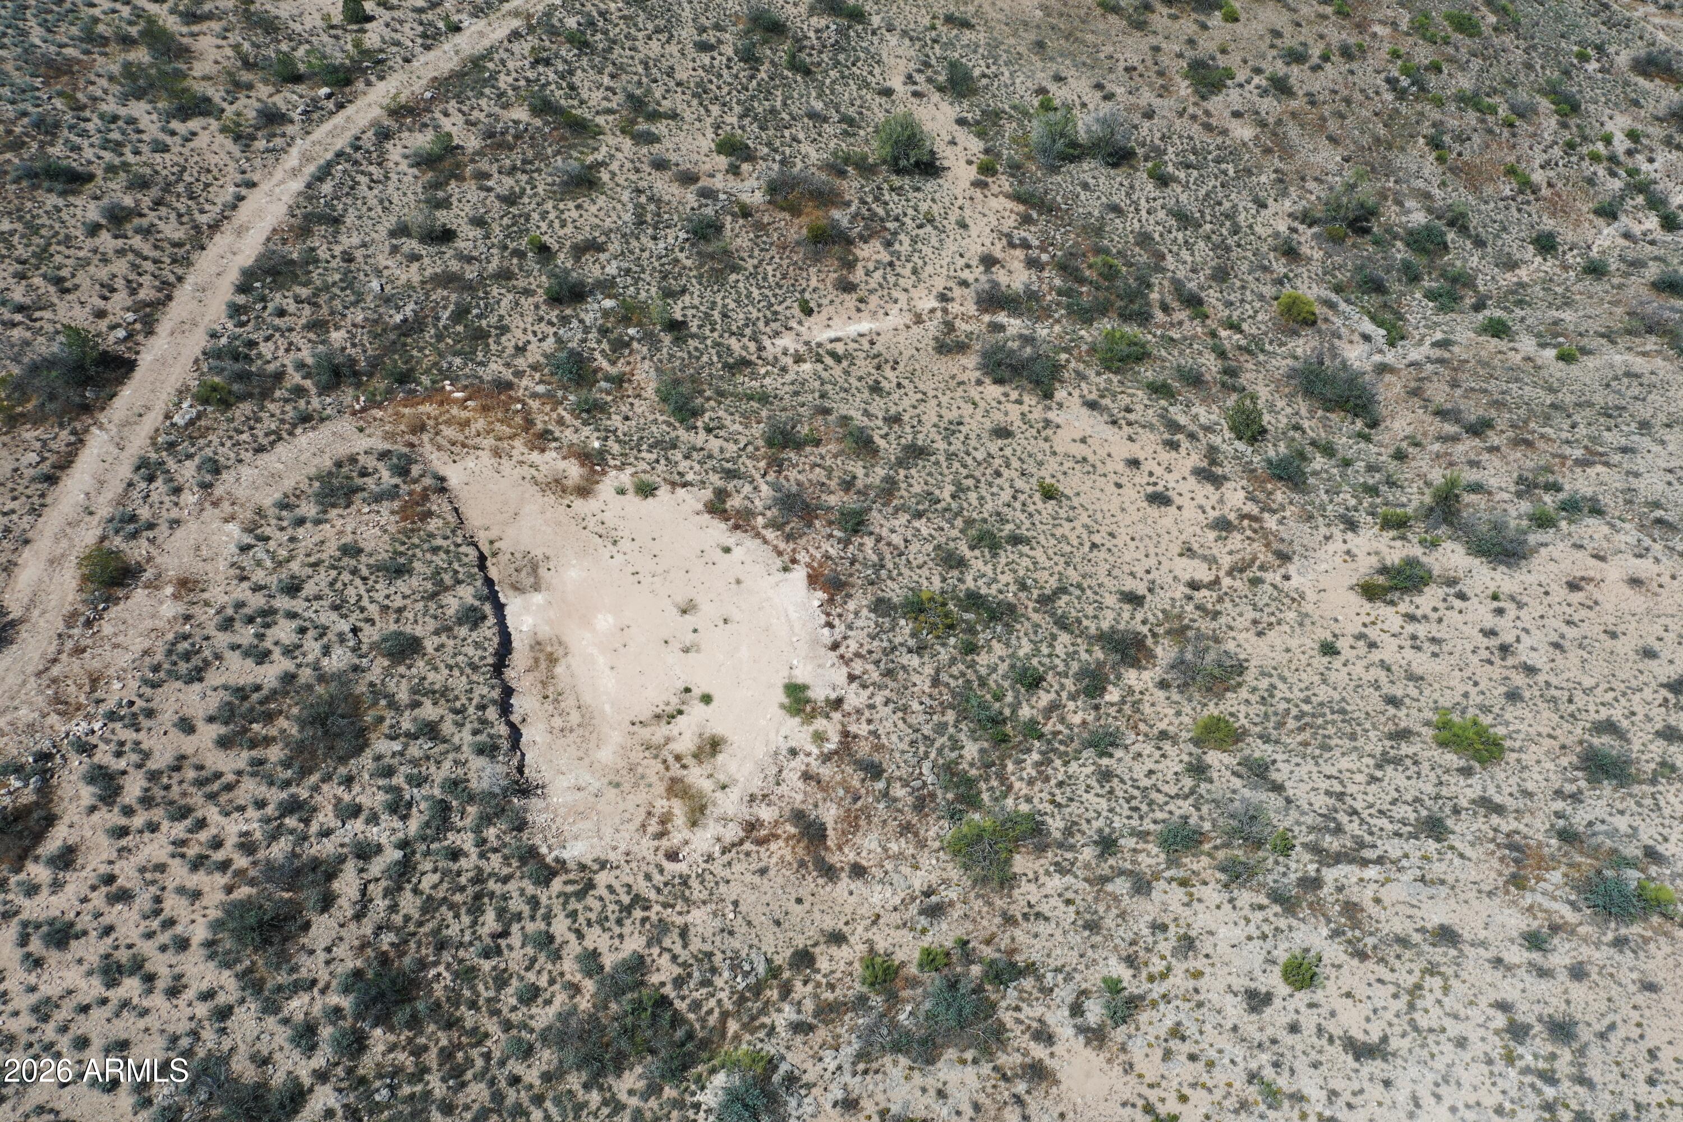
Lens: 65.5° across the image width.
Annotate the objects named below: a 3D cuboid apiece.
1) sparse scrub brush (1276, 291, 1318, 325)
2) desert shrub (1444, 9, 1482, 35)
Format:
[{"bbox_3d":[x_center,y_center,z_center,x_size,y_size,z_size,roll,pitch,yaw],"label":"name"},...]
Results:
[{"bbox_3d":[25.590,-14.220,73.510,2.290,1.730,2.290,18,51,15],"label":"sparse scrub brush"},{"bbox_3d":[46.251,-40.143,97.549,2.842,1.661,2.131,18,46,18],"label":"desert shrub"}]

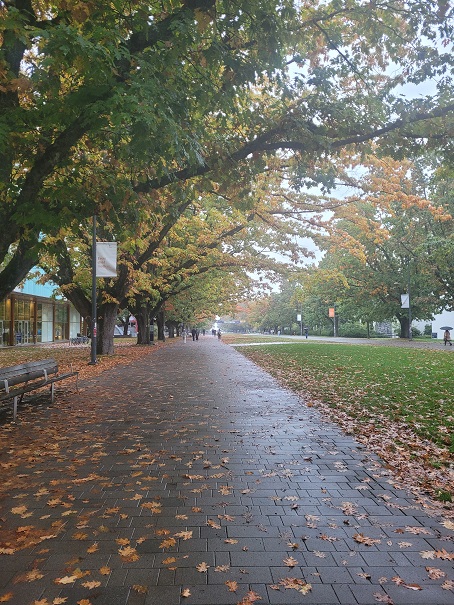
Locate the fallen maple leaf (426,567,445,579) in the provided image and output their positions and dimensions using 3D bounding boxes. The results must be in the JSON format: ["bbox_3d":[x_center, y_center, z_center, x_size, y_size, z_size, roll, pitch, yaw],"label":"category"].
[{"bbox_3d":[1.303,1.693,2.845,0.105,0.025,0.145,-1,-3,20],"label":"fallen maple leaf"}]

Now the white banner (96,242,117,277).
[{"bbox_3d":[-5.254,-1.861,19.900,0.920,1.520,0.030,0,-3,-2],"label":"white banner"}]

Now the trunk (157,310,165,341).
[{"bbox_3d":[-8.783,3.051,60.300,1.050,3.980,1.050,0,-3,-2],"label":"trunk"}]

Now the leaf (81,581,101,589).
[{"bbox_3d":[-0.851,1.755,2.826,0.118,0.025,0.089,0,-3,0],"label":"leaf"}]

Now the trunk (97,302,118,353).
[{"bbox_3d":[-7.233,1.550,27.100,1.420,3.120,1.420,0,-3,-2],"label":"trunk"}]

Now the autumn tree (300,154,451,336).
[{"bbox_3d":[19.736,-7.393,60.000,19.000,23.000,17.000,0,-3,0],"label":"autumn tree"}]

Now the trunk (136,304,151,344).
[{"bbox_3d":[-7.992,2.125,43.500,1.250,3.820,1.250,0,-3,-2],"label":"trunk"}]

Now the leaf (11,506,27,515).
[{"bbox_3d":[-1.824,1.823,3.983,0.122,0.025,0.155,1,-4,-23],"label":"leaf"}]

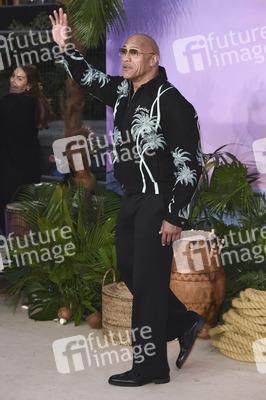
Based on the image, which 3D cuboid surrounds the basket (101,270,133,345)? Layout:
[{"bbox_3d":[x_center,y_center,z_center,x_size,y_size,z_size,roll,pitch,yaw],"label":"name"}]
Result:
[{"bbox_3d":[0.003,0.672,6.056,0.390,0.440,0.390,0,8,0],"label":"basket"}]

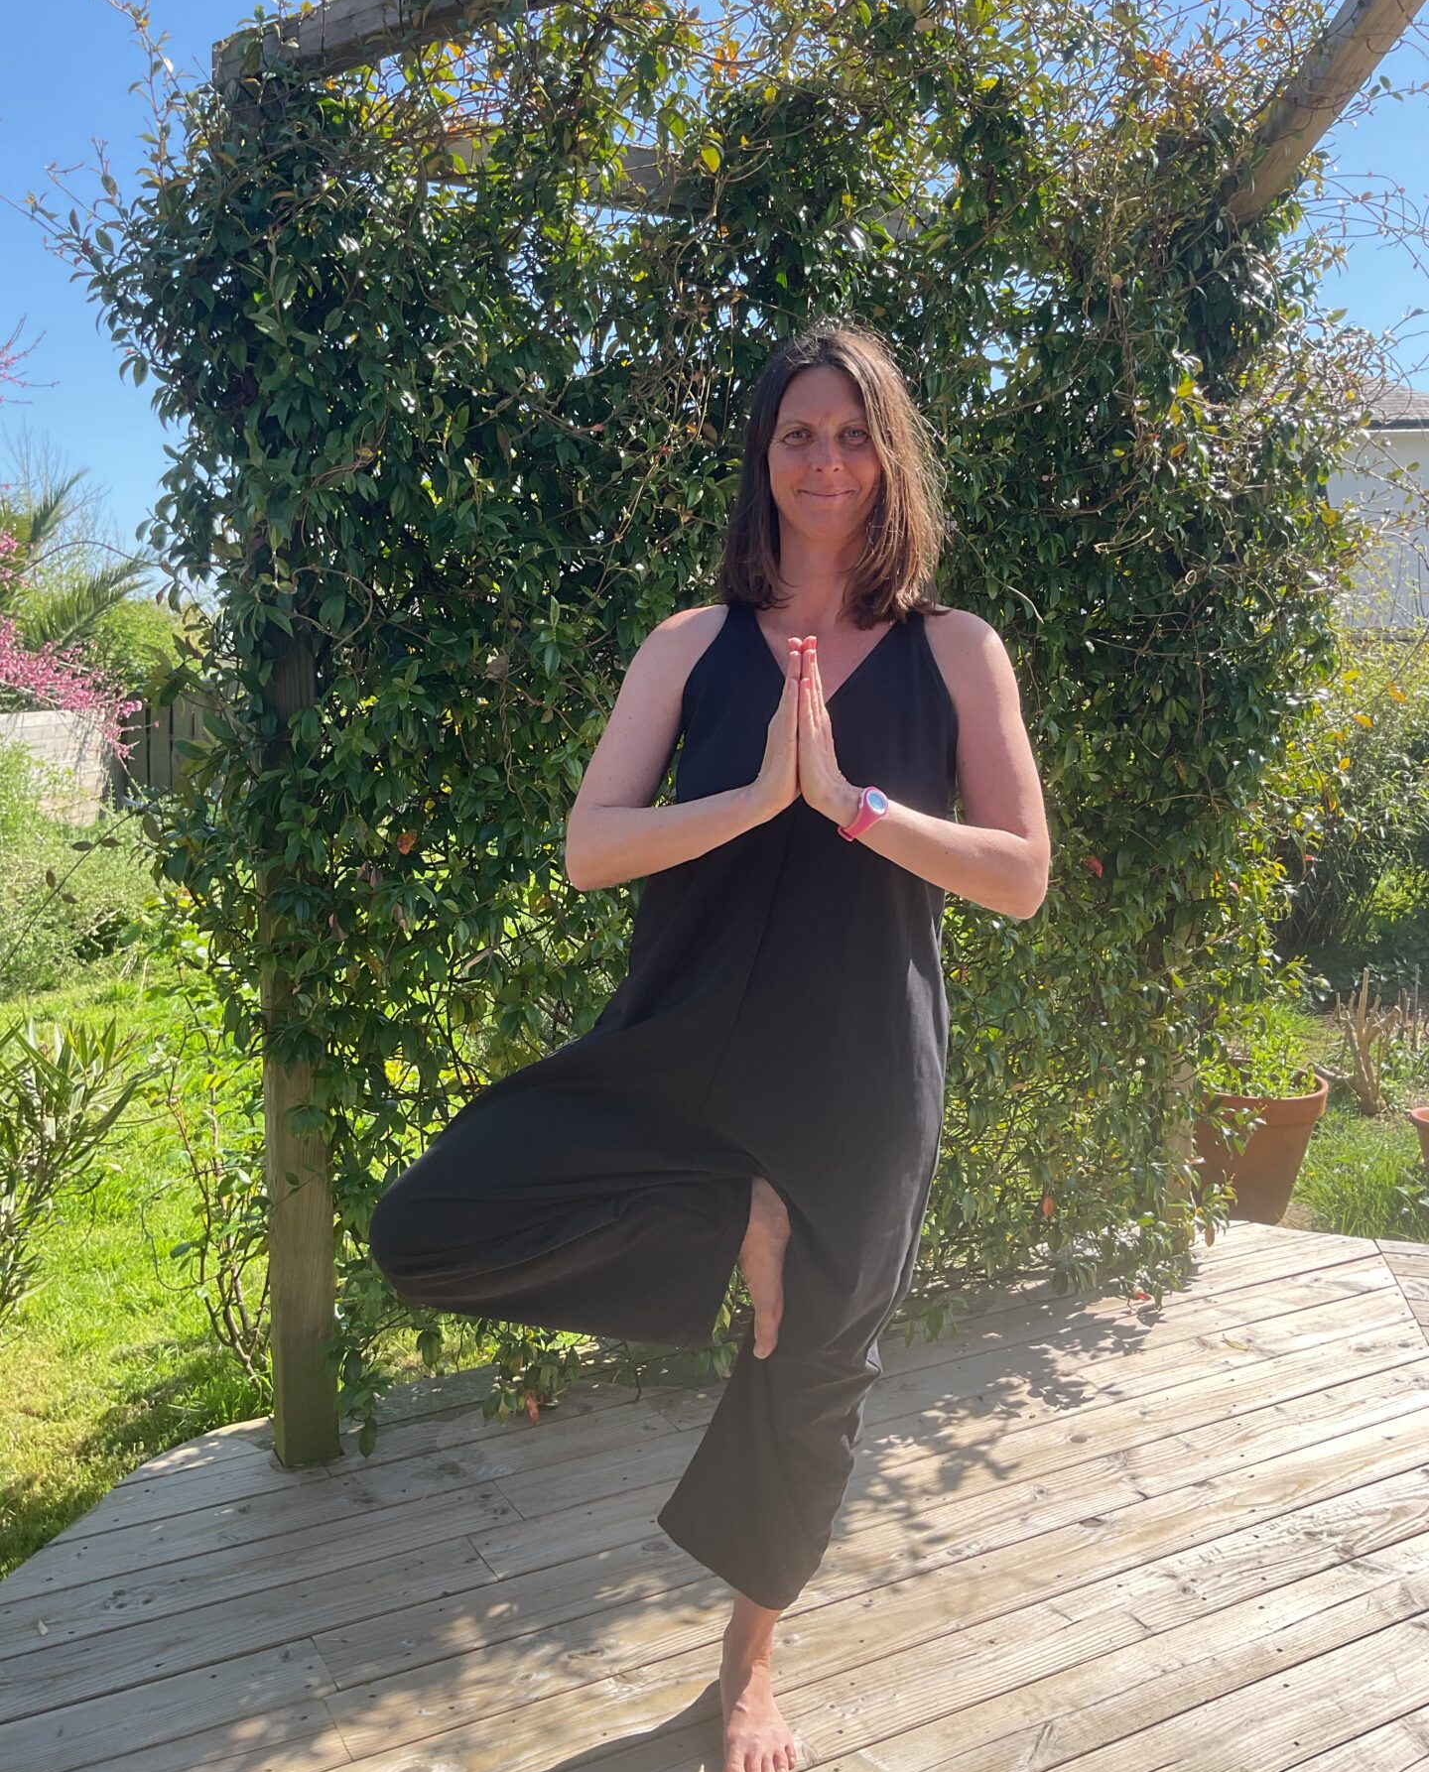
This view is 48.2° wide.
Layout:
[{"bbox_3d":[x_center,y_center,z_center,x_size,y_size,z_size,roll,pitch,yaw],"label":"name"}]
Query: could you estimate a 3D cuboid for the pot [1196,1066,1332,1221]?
[{"bbox_3d":[1.368,0.676,4.117,0.382,0.366,0.382,0,8,0],"label":"pot"}]

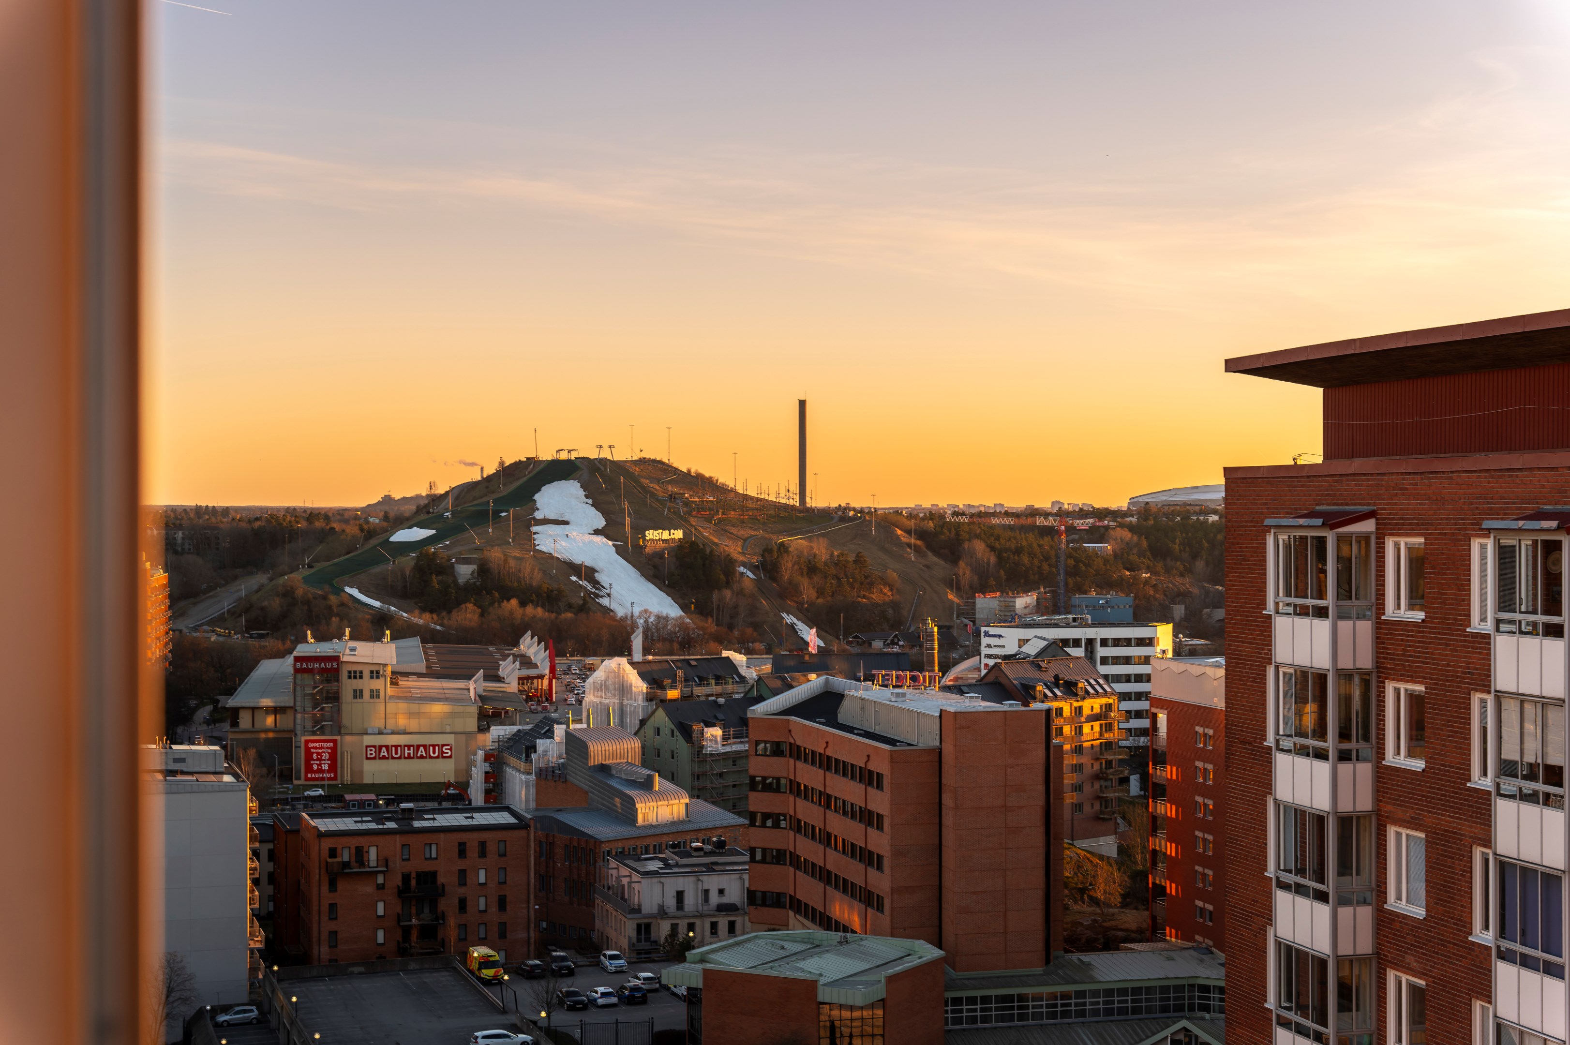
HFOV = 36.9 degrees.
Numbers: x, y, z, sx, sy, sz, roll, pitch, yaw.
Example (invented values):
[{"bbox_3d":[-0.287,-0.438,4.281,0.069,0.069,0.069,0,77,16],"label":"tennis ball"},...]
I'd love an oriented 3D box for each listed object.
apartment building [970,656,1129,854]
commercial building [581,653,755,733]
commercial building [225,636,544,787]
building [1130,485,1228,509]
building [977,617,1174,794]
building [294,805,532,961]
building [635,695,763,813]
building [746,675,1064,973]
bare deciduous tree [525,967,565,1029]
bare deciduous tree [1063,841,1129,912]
[{"bbox_3d":[38.700,35.200,348.900,20.800,29.300,14.200,0,1,-43],"label":"apartment building"},{"bbox_3d":[-18.300,33.270,392.140,24.500,23.200,16.500,0,0,-41],"label":"commercial building"},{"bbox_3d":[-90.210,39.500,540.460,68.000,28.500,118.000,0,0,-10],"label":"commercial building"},{"bbox_3d":[502.000,-20.800,2680.000,215.000,44.000,215.000,0,0,11],"label":"building"},{"bbox_3d":[57.000,35.730,461.150,38.500,33.700,18.000,0,0,0],"label":"building"},{"bbox_3d":[-38.800,38.500,248.600,21.900,16.000,13.500,0,0,-18],"label":"building"},{"bbox_3d":[-9.500,35.150,323.150,19.000,22.000,12.500,0,0,-41],"label":"building"},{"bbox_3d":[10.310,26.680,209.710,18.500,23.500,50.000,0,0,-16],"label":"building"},{"bbox_3d":[-19.010,37.700,187.000,3.300,5.000,3.300,0,0,0],"label":"bare deciduous tree"},{"bbox_3d":[34.620,39.590,262.000,7.300,8.000,7.000,0,0,0],"label":"bare deciduous tree"}]

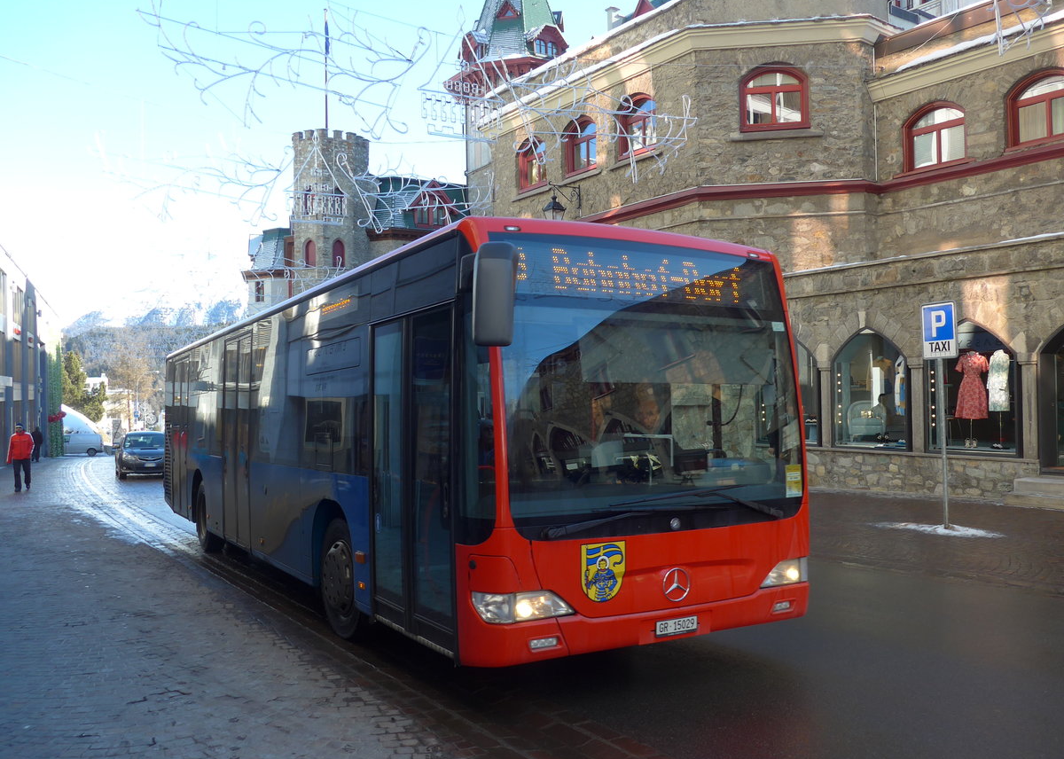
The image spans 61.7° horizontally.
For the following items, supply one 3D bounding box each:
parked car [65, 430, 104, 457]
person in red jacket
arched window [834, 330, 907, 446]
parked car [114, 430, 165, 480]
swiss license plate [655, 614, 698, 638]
[{"bbox_3d":[-40.100,5.680,77.500,4.900,1.950,1.920,-1,-1,-22],"label":"parked car"},{"bbox_3d":[-13.410,2.050,23.450,0.660,1.810,0.420,-1,-1,-26],"label":"person in red jacket"},{"bbox_3d":[5.300,0.150,14.020,0.150,1.860,1.360,0,-1,-34],"label":"arched window"},{"bbox_3d":[-13.080,2.520,30.100,1.770,1.520,4.730,-1,-2,-27],"label":"parked car"},{"bbox_3d":[0.871,1.485,5.370,0.320,0.100,0.020,1,-3,-30],"label":"swiss license plate"}]

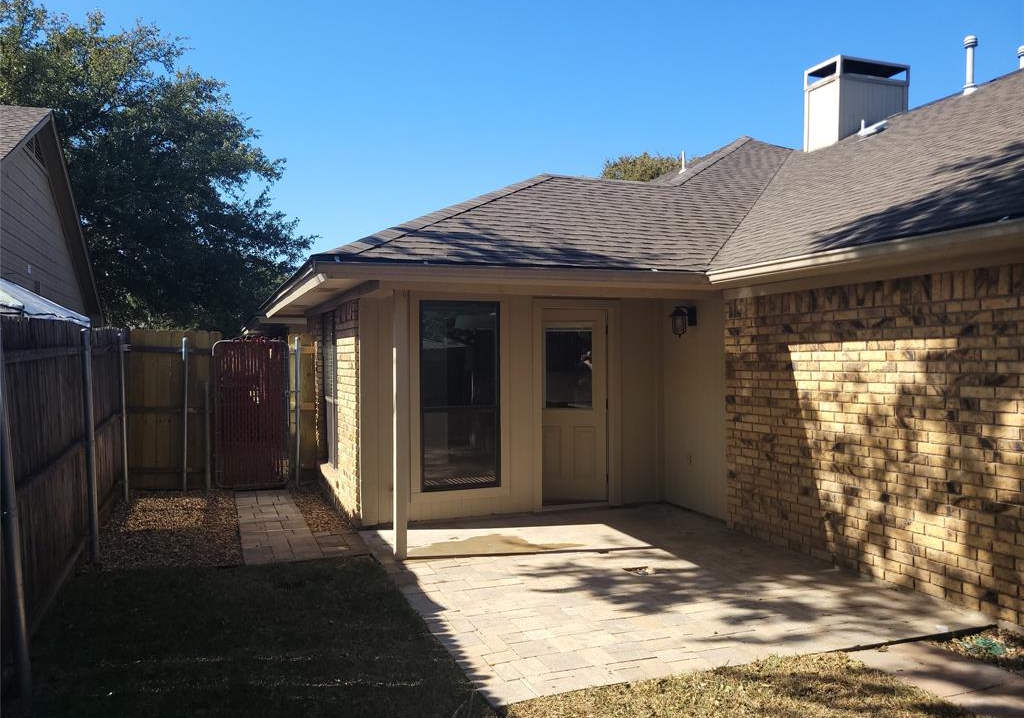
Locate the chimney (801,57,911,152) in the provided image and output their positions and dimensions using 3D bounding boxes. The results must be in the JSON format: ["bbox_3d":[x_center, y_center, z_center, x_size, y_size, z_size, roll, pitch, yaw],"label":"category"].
[{"bbox_3d":[5.744,-4.113,12.833,1.450,1.420,0.800,0,0,-21],"label":"chimney"}]

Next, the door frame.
[{"bbox_3d":[0.679,0.464,7.997,1.029,2.180,0.140,0,0,-21],"label":"door frame"}]

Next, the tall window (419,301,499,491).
[{"bbox_3d":[-0.499,0.359,7.545,0.819,1.847,0.100,0,0,-21],"label":"tall window"}]

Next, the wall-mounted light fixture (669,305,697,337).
[{"bbox_3d":[1.711,-0.370,7.733,0.270,0.325,0.180,0,0,-21],"label":"wall-mounted light fixture"}]

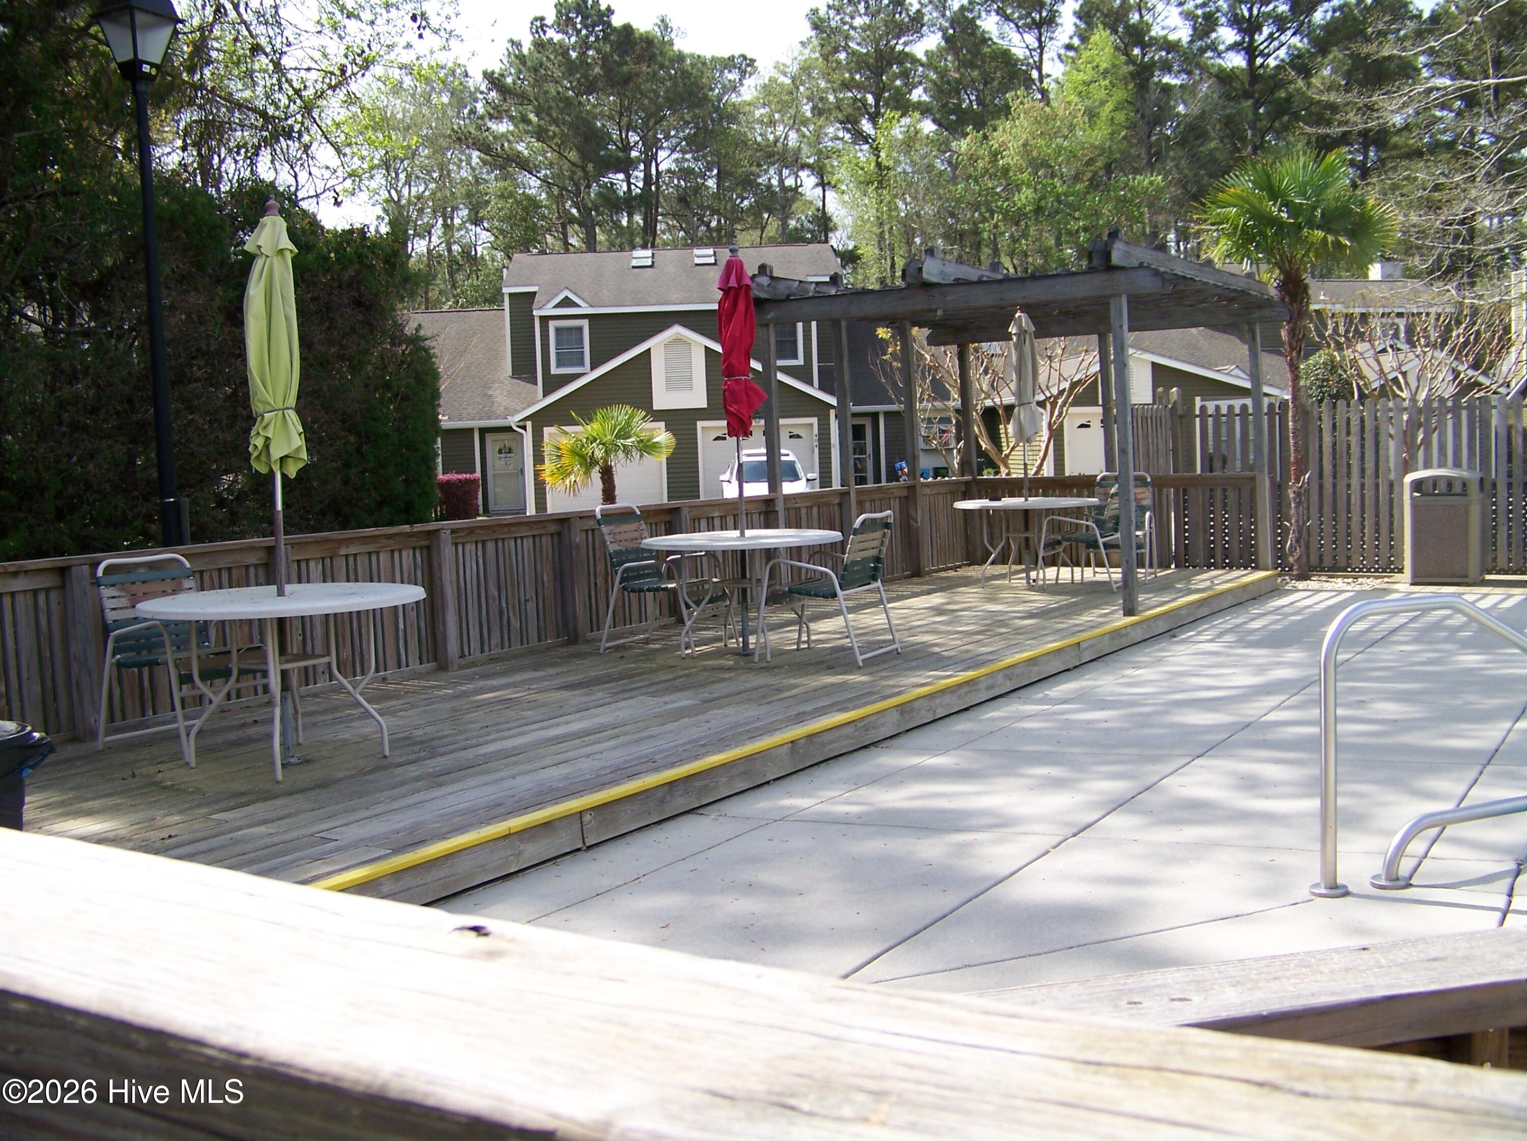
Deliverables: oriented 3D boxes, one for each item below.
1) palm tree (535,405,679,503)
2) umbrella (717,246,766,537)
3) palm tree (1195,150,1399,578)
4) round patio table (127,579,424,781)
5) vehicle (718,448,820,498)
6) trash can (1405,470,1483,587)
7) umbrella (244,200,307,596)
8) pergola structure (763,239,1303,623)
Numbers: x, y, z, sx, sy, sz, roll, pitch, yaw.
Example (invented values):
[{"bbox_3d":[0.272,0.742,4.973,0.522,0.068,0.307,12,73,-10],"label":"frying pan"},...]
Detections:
[{"bbox_3d":[-1.810,-0.868,18.000,1.600,2.150,1.600,-2,5,0],"label":"palm tree"},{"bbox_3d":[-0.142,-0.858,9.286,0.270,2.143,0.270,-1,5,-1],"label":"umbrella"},{"bbox_3d":[4.954,-1.881,14.336,1.900,3.923,1.900,-1,5,19],"label":"palm tree"},{"bbox_3d":[-2.048,0.463,6.588,1.230,0.706,1.230,-2,5,0],"label":"round patio table"},{"bbox_3d":[0.114,-1.850,34.467,1.950,1.670,4.600,-2,5,0],"label":"vehicle"},{"bbox_3d":[6.062,-0.417,13.792,0.620,1.003,0.600,-1,5,20],"label":"trash can"},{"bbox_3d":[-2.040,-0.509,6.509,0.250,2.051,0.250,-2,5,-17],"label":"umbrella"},{"bbox_3d":[2.241,-1.130,12.620,3.452,2.558,3.969,1,6,33],"label":"pergola structure"}]

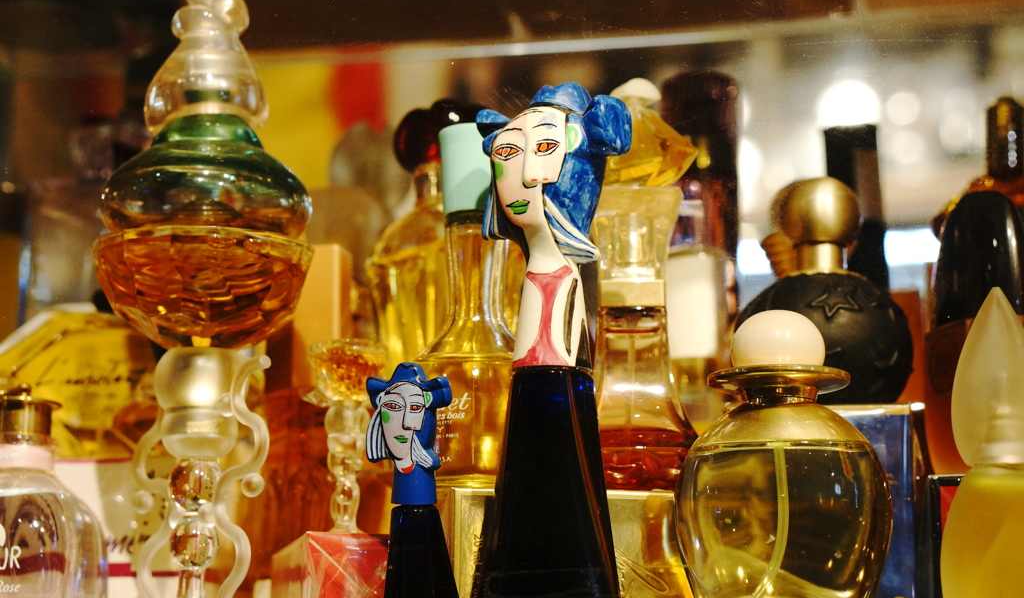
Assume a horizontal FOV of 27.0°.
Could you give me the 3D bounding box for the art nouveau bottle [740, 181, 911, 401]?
[{"bbox_3d":[0.098,0.002,0.670,0.055,0.082,0.052,0,-11,0],"label":"art nouveau bottle"}]

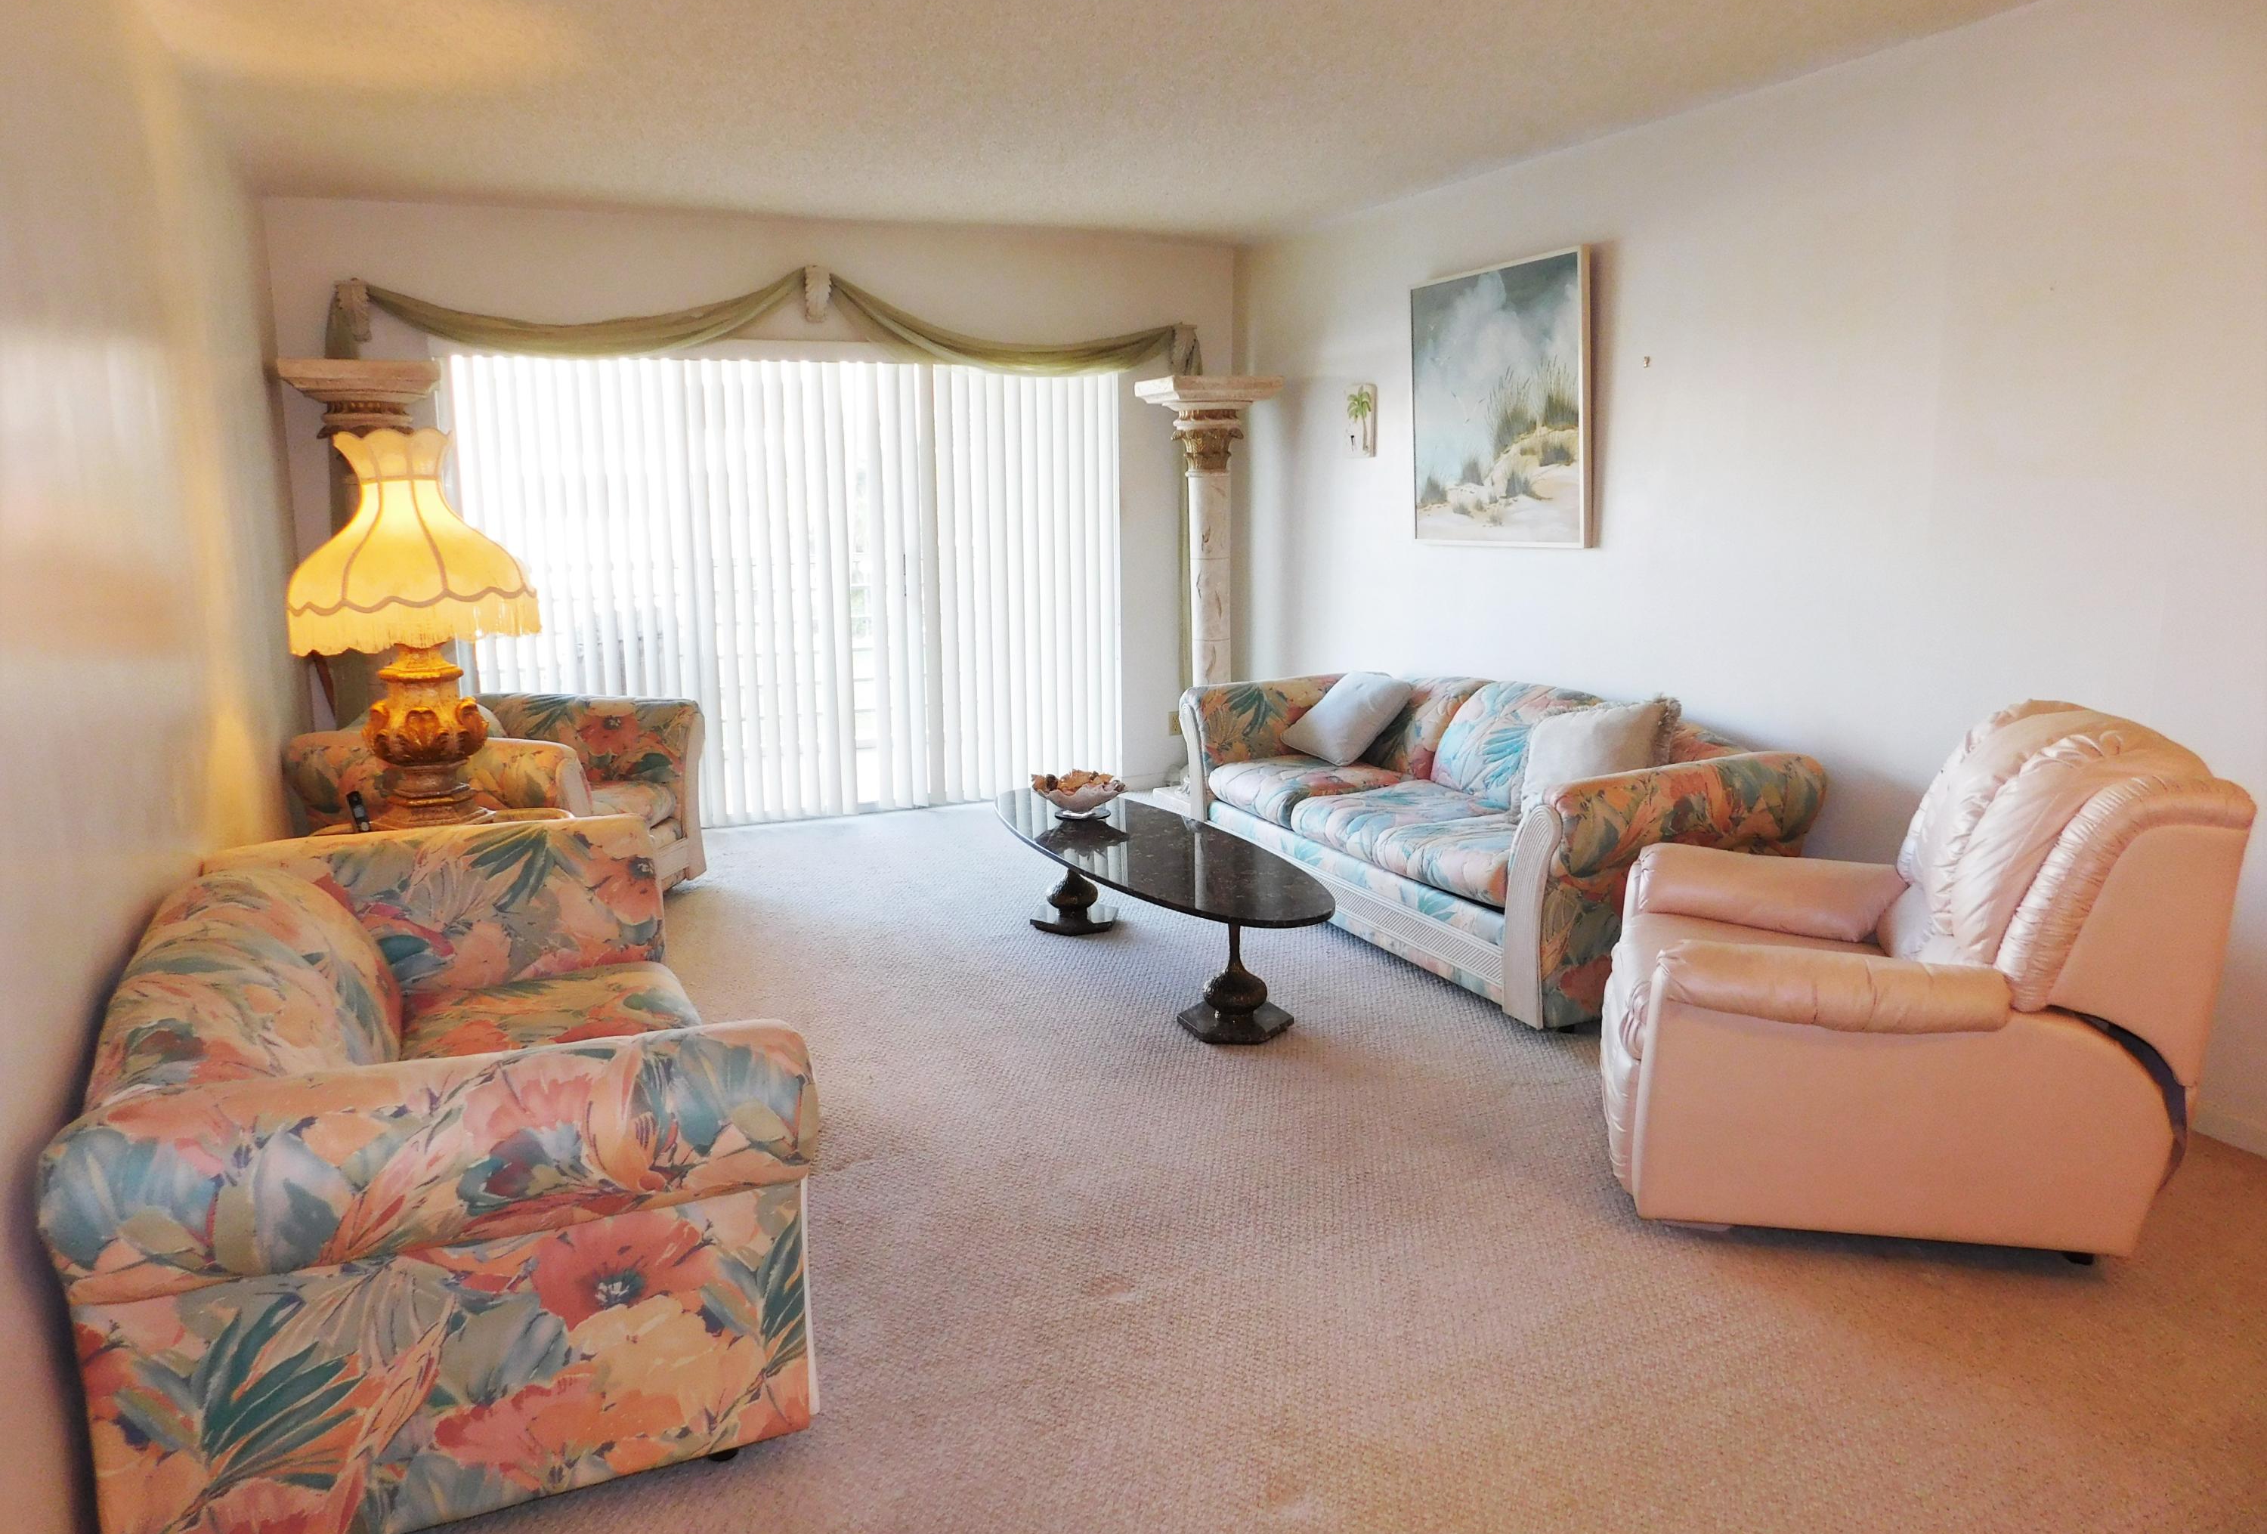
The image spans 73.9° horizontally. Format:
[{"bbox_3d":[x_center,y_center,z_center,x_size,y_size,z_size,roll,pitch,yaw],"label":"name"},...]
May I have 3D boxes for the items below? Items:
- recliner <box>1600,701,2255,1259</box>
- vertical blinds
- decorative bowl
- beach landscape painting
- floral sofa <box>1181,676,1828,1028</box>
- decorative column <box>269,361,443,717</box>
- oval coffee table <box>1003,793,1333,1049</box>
[{"bbox_3d":[1.514,0.342,3.156,1.051,0.966,0.937,1,11,11],"label":"recliner"},{"bbox_3d":[-1.304,-0.713,6.335,2.741,1.896,0.099,-5,12,-24],"label":"vertical blinds"},{"bbox_3d":[-0.167,0.083,4.785,0.305,0.142,0.284,-5,12,-24],"label":"decorative bowl"},{"bbox_3d":[1.257,-1.232,5.196,0.045,0.923,0.930,-9,13,-23],"label":"beach landscape painting"},{"bbox_3d":[1.019,0.120,4.884,0.895,0.774,2.173,-5,12,-24],"label":"floral sofa"},{"bbox_3d":[-2.589,-0.449,5.255,0.476,1.832,0.476,-5,12,-24],"label":"decorative column"},{"bbox_3d":[0.021,0.412,4.445,0.549,0.383,1.846,-5,12,-24],"label":"oval coffee table"}]

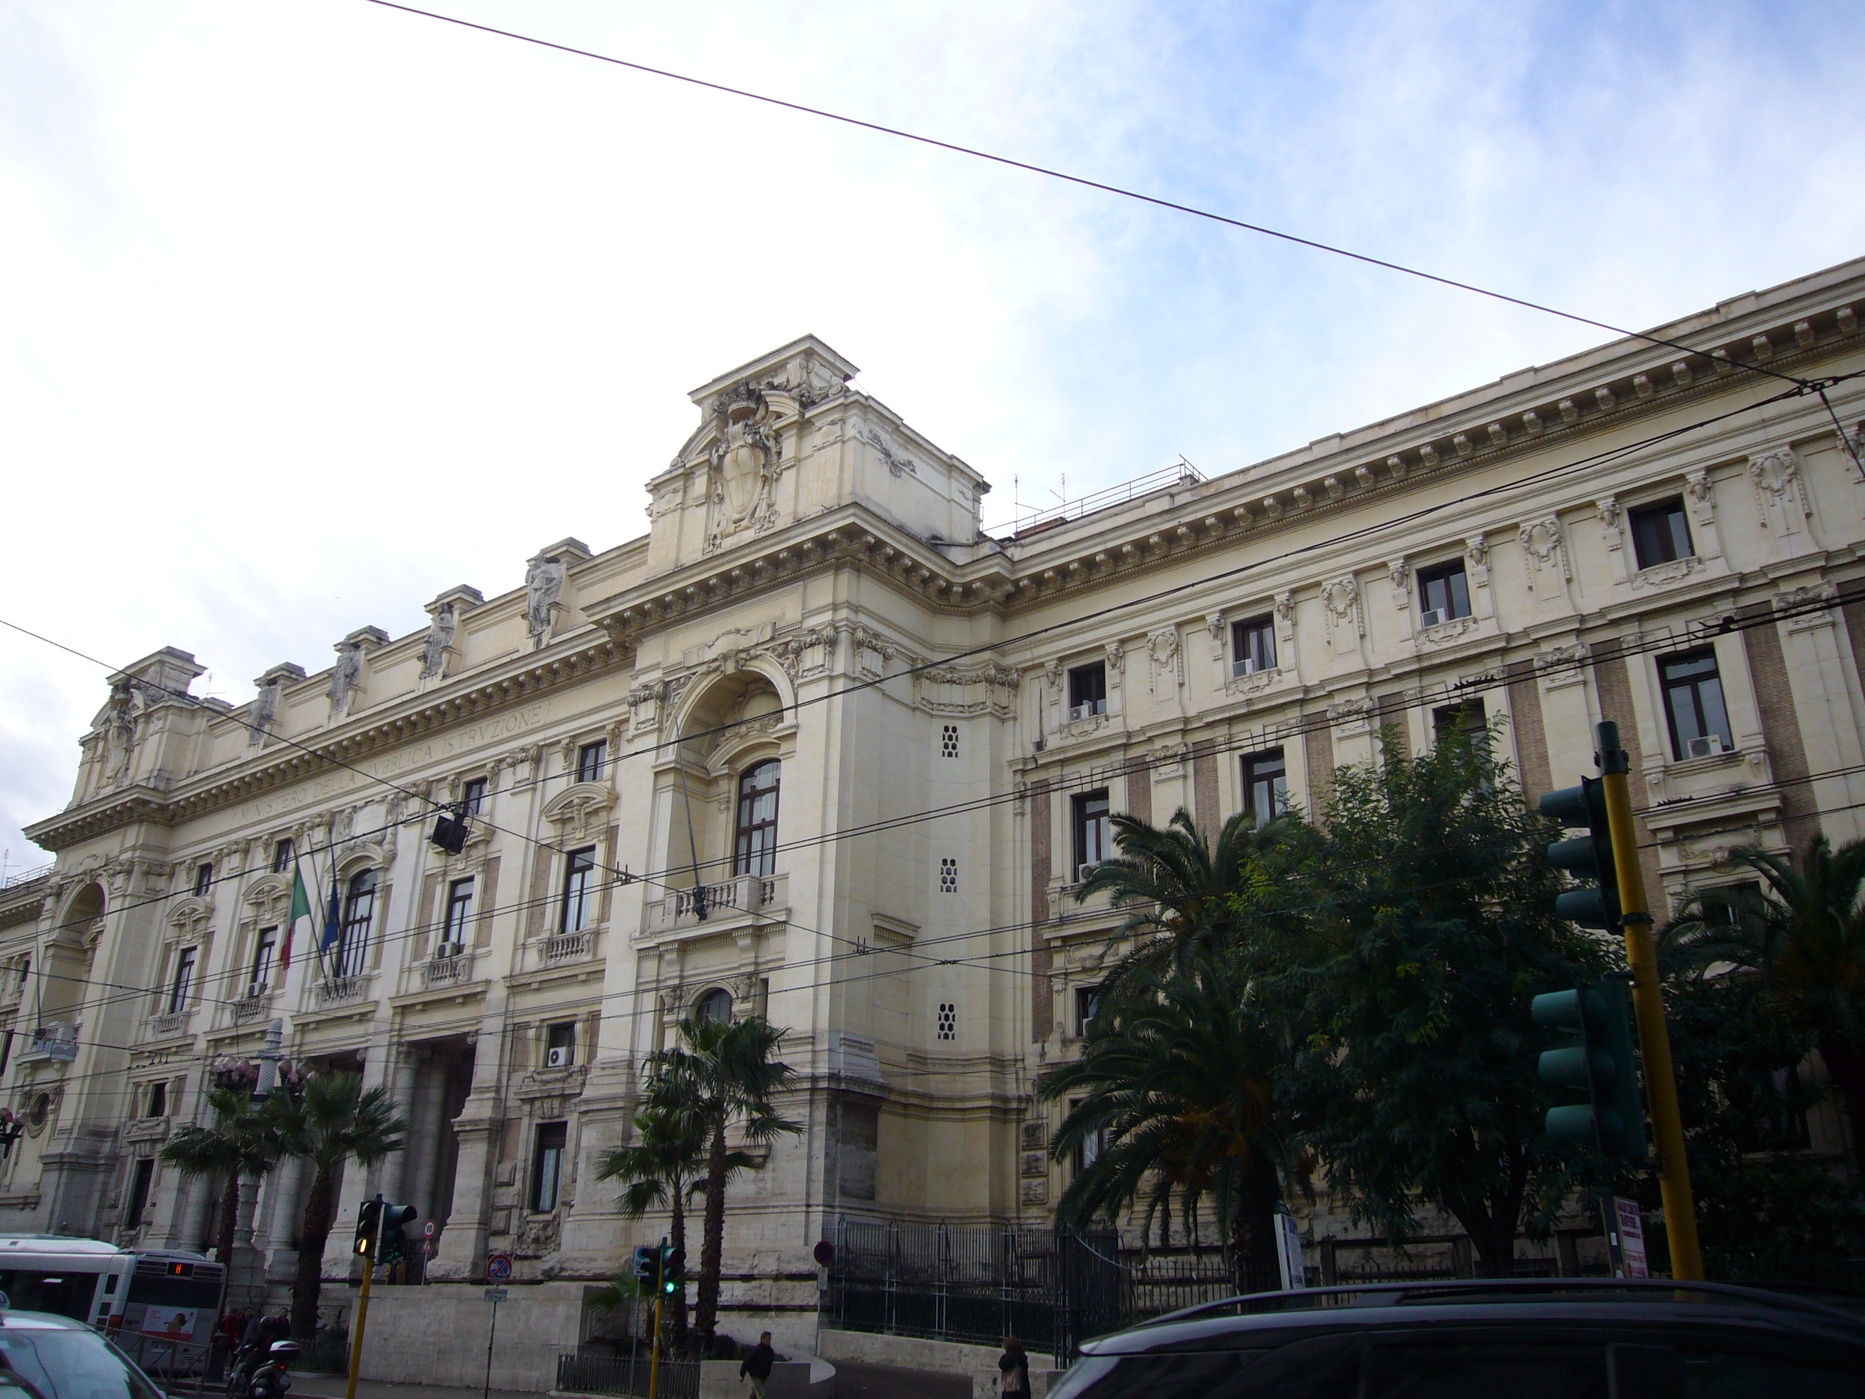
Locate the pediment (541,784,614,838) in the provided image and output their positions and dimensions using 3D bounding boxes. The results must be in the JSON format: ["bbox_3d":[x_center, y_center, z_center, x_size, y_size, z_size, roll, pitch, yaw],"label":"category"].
[{"bbox_3d":[-13.126,4.269,56.156,3.750,2.050,0.650,-16,-28,35],"label":"pediment"}]

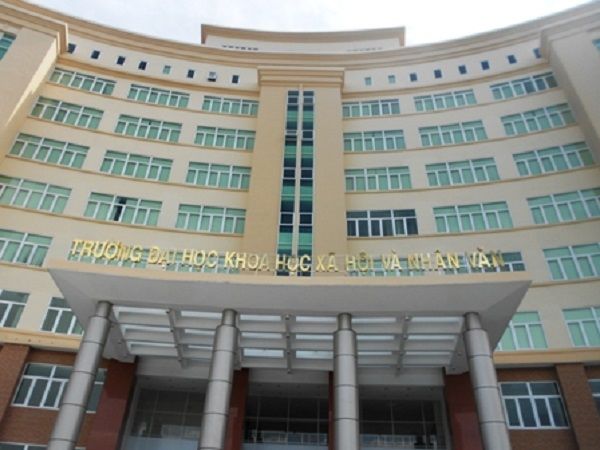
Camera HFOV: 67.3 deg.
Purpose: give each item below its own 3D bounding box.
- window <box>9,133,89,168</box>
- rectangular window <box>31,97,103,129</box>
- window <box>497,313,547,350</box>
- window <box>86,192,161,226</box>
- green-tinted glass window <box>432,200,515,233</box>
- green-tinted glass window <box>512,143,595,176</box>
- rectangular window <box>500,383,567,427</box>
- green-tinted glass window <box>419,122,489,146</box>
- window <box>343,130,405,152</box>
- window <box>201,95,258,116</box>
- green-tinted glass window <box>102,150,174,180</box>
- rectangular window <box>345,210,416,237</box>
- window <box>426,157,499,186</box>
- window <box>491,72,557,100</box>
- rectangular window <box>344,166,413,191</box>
[{"bbox_3d":[-16.296,-4.859,29.514,4.347,1.870,0.150,11,-36,-13],"label":"window"},{"bbox_3d":[-16.175,-7.862,31.585,4.347,1.870,0.150,11,-36,-13],"label":"rectangular window"},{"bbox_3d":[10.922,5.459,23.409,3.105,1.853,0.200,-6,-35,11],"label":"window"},{"bbox_3d":[-11.082,-0.963,28.426,4.380,1.870,0.150,8,-35,-8],"label":"window"},{"bbox_3d":[10.643,-0.477,27.863,4.391,1.870,0.150,-5,-35,11],"label":"green-tinted glass window"},{"bbox_3d":[15.922,-4.105,28.465,4.187,1.843,0.200,-9,-36,15],"label":"green-tinted glass window"},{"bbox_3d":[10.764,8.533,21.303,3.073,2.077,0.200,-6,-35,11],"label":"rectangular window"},{"bbox_3d":[10.885,-6.484,32.004,4.391,1.870,0.150,-5,-35,11],"label":"green-tinted glass window"},{"bbox_3d":[5.429,-6.138,32.824,4.369,1.870,0.150,-2,-35,6],"label":"window"},{"bbox_3d":[-5.288,-9.133,34.735,4.261,1.545,0.200,4,-35,-3],"label":"window"},{"bbox_3d":[-10.961,-3.967,30.496,4.380,1.870,0.150,8,-35,-8],"label":"green-tinted glass window"},{"bbox_3d":[5.146,-0.117,28.434,4.302,1.840,0.200,-2,-35,6],"label":"rectangular window"},{"bbox_3d":[10.655,-3.454,29.698,4.339,1.843,0.200,-5,-35,11],"label":"window"},{"bbox_3d":[16.140,-9.897,32.456,4.187,1.545,0.200,-9,-36,15],"label":"window"},{"bbox_3d":[5.259,-3.107,30.496,4.302,1.843,0.200,-2,-35,6],"label":"rectangular window"}]

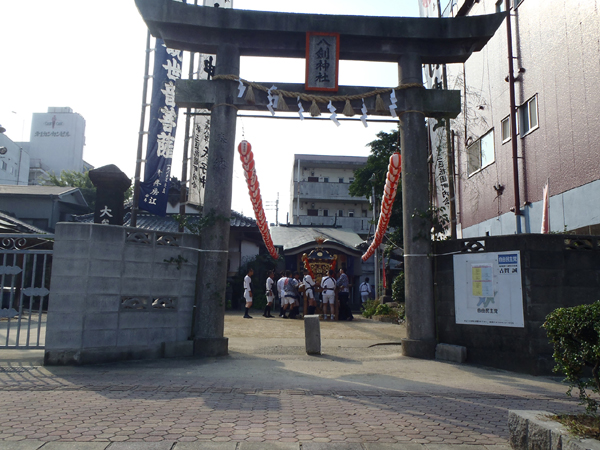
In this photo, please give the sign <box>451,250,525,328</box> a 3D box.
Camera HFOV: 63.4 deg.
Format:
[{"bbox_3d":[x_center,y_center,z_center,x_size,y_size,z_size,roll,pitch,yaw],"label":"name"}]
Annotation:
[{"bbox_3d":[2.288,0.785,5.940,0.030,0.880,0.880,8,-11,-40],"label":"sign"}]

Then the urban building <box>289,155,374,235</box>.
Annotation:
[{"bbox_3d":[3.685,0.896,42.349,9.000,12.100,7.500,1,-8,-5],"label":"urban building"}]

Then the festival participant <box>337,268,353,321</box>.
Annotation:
[{"bbox_3d":[1.456,2.278,15.907,0.480,1.700,0.500,-3,-9,20],"label":"festival participant"}]

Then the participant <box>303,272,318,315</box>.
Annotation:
[{"bbox_3d":[0.398,2.383,16.800,0.460,1.680,0.500,8,-11,-41],"label":"participant"}]

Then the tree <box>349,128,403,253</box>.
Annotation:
[{"bbox_3d":[3.826,-0.272,21.117,4.000,8.282,4.000,1,-9,0],"label":"tree"}]

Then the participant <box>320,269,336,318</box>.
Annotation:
[{"bbox_3d":[0.992,2.400,16.600,0.530,1.700,0.420,1,-8,0],"label":"participant"}]

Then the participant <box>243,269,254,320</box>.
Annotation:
[{"bbox_3d":[-1.753,2.366,16.732,0.360,1.700,0.480,2,-9,-12],"label":"participant"}]

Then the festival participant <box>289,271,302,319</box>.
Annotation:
[{"bbox_3d":[-0.130,2.442,17.059,0.420,1.660,0.500,6,-10,-30],"label":"festival participant"}]

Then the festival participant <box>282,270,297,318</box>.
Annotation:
[{"bbox_3d":[-0.331,2.425,16.900,0.480,1.660,0.500,5,-10,-30],"label":"festival participant"}]

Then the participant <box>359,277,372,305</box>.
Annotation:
[{"bbox_3d":[2.969,3.214,22.000,0.530,1.680,0.420,0,-8,6],"label":"participant"}]

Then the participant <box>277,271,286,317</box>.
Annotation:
[{"bbox_3d":[-0.627,2.509,17.754,0.500,1.670,0.420,-6,-11,36],"label":"participant"}]

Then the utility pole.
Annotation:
[{"bbox_3d":[2.899,0.756,18.613,0.330,5.549,0.300,1,-9,0],"label":"utility pole"}]

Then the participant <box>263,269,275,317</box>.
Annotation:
[{"bbox_3d":[-1.081,2.451,17.200,0.420,1.680,0.460,2,-8,-6],"label":"participant"}]

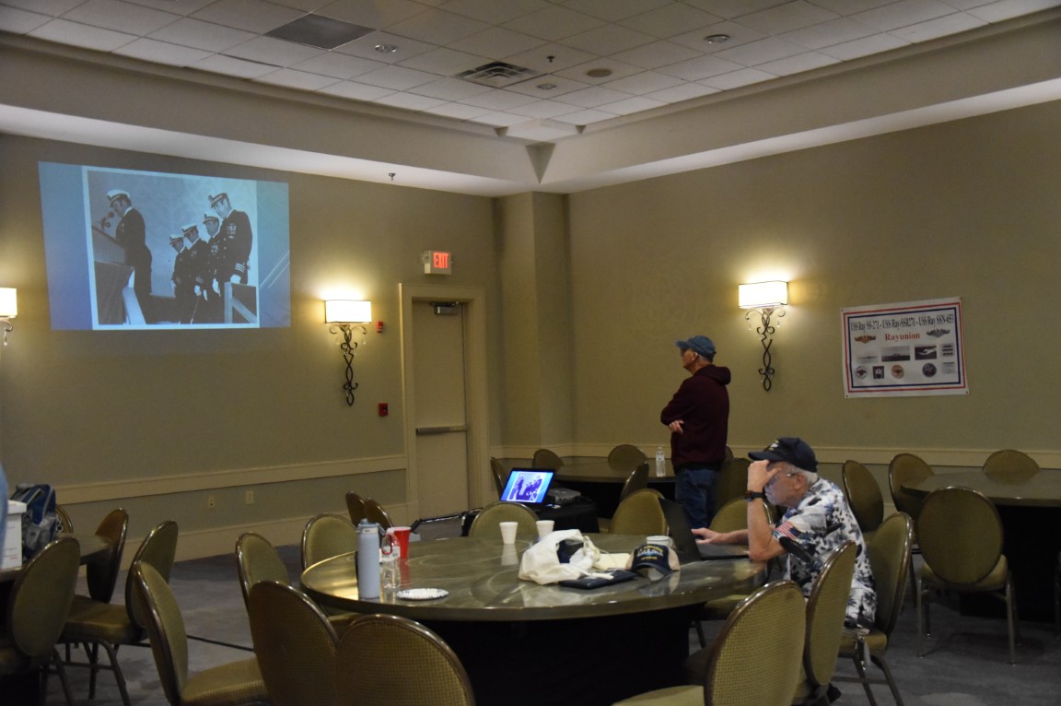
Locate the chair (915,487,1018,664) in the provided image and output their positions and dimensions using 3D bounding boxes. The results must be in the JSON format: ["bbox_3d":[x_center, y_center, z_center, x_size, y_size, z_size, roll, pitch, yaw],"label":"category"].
[{"bbox_3d":[2.294,1.114,6.055,0.455,0.875,0.550,-3,-2,26],"label":"chair"}]

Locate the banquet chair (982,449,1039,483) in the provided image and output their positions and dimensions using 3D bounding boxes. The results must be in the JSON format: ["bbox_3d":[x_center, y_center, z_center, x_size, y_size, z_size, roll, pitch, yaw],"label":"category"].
[{"bbox_3d":[3.428,1.140,8.048,0.470,0.890,0.610,-2,-2,12],"label":"banquet chair"}]

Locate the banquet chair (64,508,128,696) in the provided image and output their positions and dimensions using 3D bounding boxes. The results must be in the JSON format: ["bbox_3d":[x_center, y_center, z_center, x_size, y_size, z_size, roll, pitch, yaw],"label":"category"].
[{"bbox_3d":[-2.315,1.258,5.875,0.560,0.865,0.460,-1,-2,-38],"label":"banquet chair"}]

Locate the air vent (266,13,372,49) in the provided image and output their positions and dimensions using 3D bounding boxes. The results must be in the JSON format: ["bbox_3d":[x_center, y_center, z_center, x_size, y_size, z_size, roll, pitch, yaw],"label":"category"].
[{"bbox_3d":[-1.564,-2.377,8.547,0.610,0.030,0.610,-3,-2,44],"label":"air vent"}]

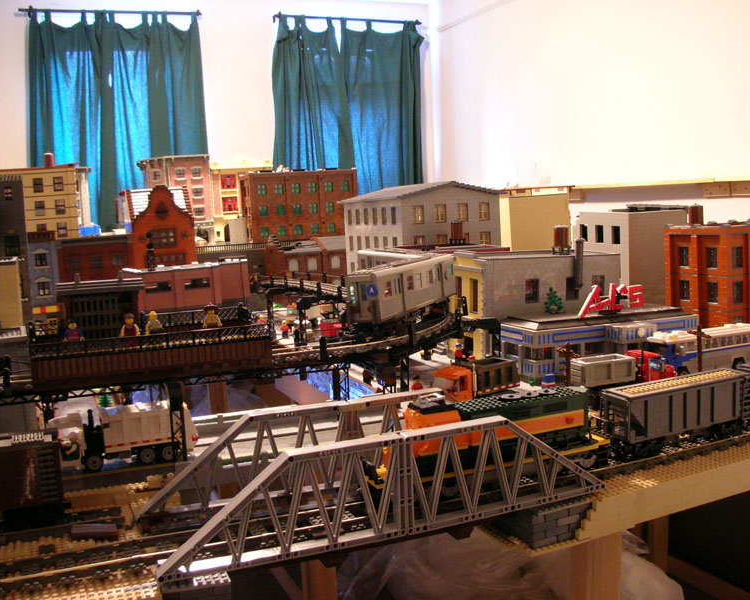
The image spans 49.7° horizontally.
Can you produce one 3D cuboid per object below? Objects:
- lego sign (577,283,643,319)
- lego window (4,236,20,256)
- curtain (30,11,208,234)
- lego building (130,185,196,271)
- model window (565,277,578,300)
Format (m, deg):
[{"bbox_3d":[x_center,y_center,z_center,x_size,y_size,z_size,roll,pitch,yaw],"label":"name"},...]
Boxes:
[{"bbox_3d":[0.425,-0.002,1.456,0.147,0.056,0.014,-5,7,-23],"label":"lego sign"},{"bbox_3d":[-0.740,-0.108,1.654,0.032,0.046,0.010,-5,7,-23],"label":"lego window"},{"bbox_3d":[-1.553,-1.038,4.924,1.040,1.400,0.100,-5,7,-23],"label":"curtain"},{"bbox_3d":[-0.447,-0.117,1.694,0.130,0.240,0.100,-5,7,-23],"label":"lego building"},{"bbox_3d":[0.396,-0.023,1.629,0.032,0.048,0.010,-5,7,-23],"label":"model window"}]

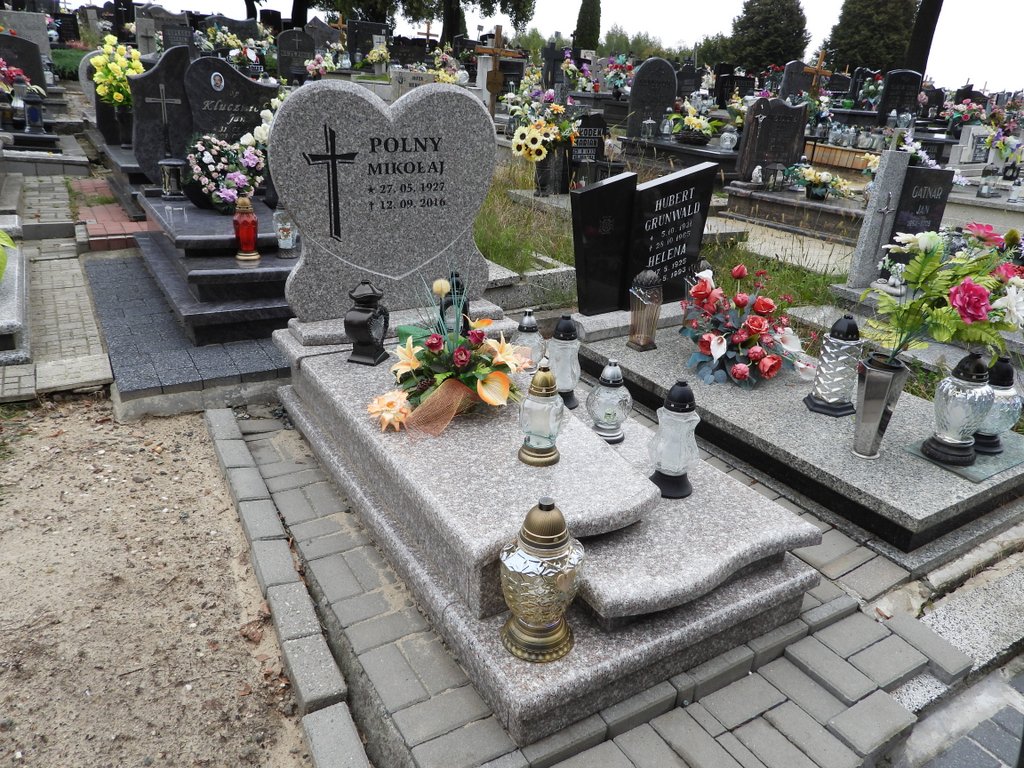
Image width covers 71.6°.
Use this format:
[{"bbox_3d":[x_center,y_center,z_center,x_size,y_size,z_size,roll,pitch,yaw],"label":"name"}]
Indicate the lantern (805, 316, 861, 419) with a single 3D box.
[{"bbox_3d":[1.197,-0.078,2.593,0.180,0.357,0.162,13,25,26],"label":"lantern"}]

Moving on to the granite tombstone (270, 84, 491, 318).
[{"bbox_3d":[-0.502,-0.758,2.947,0.940,0.910,0.100,-11,25,-29],"label":"granite tombstone"}]

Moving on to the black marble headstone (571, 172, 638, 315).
[{"bbox_3d":[0.431,-0.690,3.540,0.340,0.700,0.080,-11,26,-30],"label":"black marble headstone"}]

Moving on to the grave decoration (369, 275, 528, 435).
[{"bbox_3d":[-0.210,-0.129,2.311,0.530,0.370,0.430,-11,26,-30],"label":"grave decoration"}]

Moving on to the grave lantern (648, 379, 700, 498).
[{"bbox_3d":[0.457,0.145,1.980,0.145,0.326,0.145,2,23,-1],"label":"grave lantern"}]

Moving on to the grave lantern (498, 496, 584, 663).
[{"bbox_3d":[0.065,0.409,1.555,0.180,0.360,0.180,2,23,-1],"label":"grave lantern"}]

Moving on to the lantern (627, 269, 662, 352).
[{"bbox_3d":[0.596,-0.338,3.184,0.110,0.359,0.110,-14,27,-34],"label":"lantern"}]

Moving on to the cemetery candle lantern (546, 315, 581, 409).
[{"bbox_3d":[0.200,-0.081,2.474,0.117,0.329,0.117,-11,25,-29],"label":"cemetery candle lantern"}]

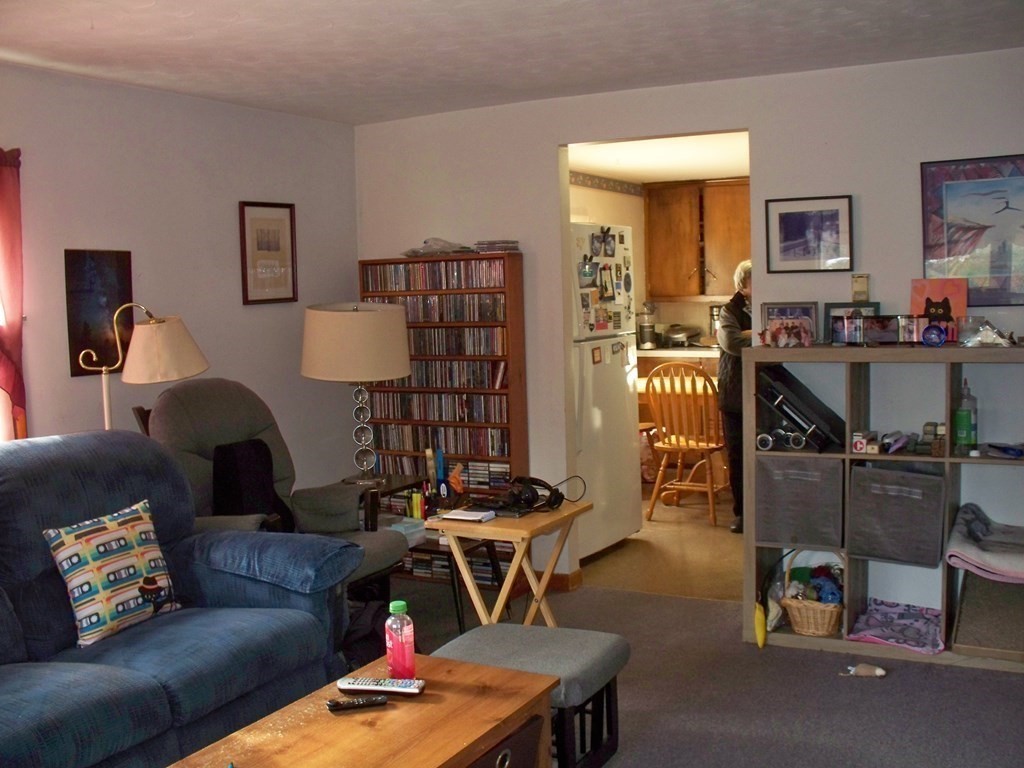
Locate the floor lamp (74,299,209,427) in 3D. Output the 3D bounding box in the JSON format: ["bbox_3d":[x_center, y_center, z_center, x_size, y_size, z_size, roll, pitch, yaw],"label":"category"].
[{"bbox_3d":[-1.241,0.430,3.603,0.460,1.430,0.320,-1,6,9],"label":"floor lamp"}]

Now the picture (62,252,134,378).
[{"bbox_3d":[-1.453,-0.253,3.686,0.020,0.440,0.292,1,7,26],"label":"picture"}]

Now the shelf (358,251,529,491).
[{"bbox_3d":[-0.313,0.183,4.949,0.805,1.566,0.165,1,7,26],"label":"shelf"}]

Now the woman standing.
[{"bbox_3d":[1.375,0.052,5.849,0.410,1.510,0.460,-1,6,15],"label":"woman standing"}]

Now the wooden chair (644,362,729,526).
[{"bbox_3d":[1.070,0.320,6.082,0.455,0.945,0.540,1,7,31],"label":"wooden chair"}]

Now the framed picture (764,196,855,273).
[{"bbox_3d":[1.202,-0.604,4.196,0.340,0.300,0.020,1,7,26],"label":"framed picture"}]

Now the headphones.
[{"bbox_3d":[0.082,0.384,3.631,0.190,0.110,0.130,-2,6,0],"label":"headphones"}]

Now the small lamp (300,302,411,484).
[{"bbox_3d":[-0.669,0.041,4.470,0.471,0.777,0.471,-2,6,0],"label":"small lamp"}]

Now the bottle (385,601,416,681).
[{"bbox_3d":[-0.287,0.660,2.670,0.073,0.200,0.073,-2,6,0],"label":"bottle"}]

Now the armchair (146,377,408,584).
[{"bbox_3d":[-0.854,0.543,4.060,0.780,1.080,0.690,0,7,23],"label":"armchair"}]

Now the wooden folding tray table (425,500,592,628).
[{"bbox_3d":[0.002,0.769,3.588,0.400,0.665,0.465,1,7,24],"label":"wooden folding tray table"}]

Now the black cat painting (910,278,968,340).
[{"bbox_3d":[1.579,-0.269,3.825,0.195,0.243,0.020,1,-8,29],"label":"black cat painting"}]

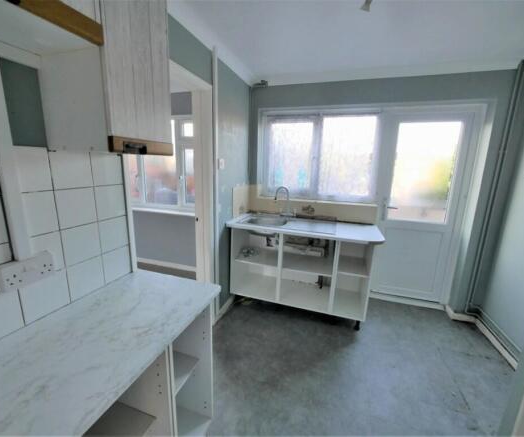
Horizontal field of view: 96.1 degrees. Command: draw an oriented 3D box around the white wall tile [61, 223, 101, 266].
[{"bbox_3d":[-0.757,0.107,0.994,0.009,0.150,0.150,5,13,17],"label":"white wall tile"}]

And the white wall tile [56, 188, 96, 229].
[{"bbox_3d":[-0.745,-0.045,0.949,0.010,0.150,0.150,6,13,16],"label":"white wall tile"}]

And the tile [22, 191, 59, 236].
[{"bbox_3d":[-0.782,-0.019,0.831,0.010,0.150,0.102,6,13,16],"label":"tile"}]

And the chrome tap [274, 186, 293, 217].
[{"bbox_3d":[0.244,-0.184,2.602,0.180,0.314,0.120,-5,13,-27],"label":"chrome tap"}]

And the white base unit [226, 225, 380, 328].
[{"bbox_3d":[0.390,0.460,2.501,1.320,0.735,0.575,6,13,16],"label":"white base unit"}]

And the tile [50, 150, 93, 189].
[{"bbox_3d":[-0.749,-0.193,0.930,0.009,0.150,0.150,5,13,17],"label":"tile"}]

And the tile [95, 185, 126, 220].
[{"bbox_3d":[-0.700,-0.075,1.091,0.010,0.150,0.150,6,13,16],"label":"tile"}]

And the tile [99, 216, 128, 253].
[{"bbox_3d":[-0.710,0.077,1.136,0.009,0.150,0.150,5,13,17],"label":"tile"}]

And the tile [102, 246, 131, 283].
[{"bbox_3d":[-0.714,0.227,1.168,0.009,0.150,0.150,5,13,17],"label":"tile"}]

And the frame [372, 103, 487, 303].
[{"bbox_3d":[1.628,-0.094,2.524,0.885,2.030,0.090,5,13,17],"label":"frame"}]

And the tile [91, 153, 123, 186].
[{"bbox_3d":[-0.694,-0.224,1.056,0.010,0.150,0.150,6,13,16],"label":"tile"}]

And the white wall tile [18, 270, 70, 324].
[{"bbox_3d":[-0.802,0.284,0.875,0.010,0.150,0.150,6,13,16],"label":"white wall tile"}]

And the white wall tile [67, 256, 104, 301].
[{"bbox_3d":[-0.761,0.258,1.026,0.009,0.150,0.150,5,13,17],"label":"white wall tile"}]

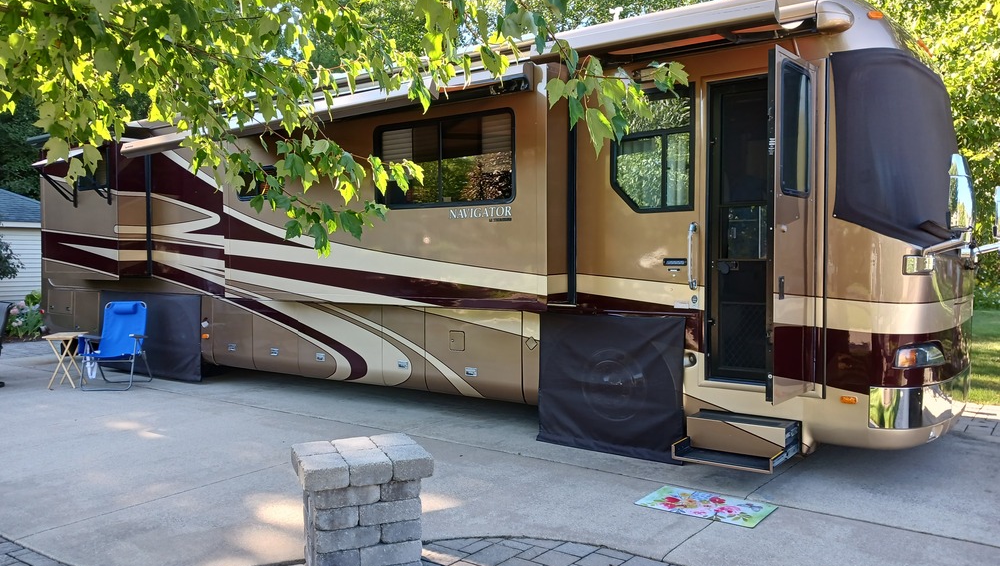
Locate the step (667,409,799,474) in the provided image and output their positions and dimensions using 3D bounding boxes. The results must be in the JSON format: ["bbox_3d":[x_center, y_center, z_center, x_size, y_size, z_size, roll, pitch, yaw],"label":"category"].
[{"bbox_3d":[1.637,1.096,5.445,0.730,0.280,0.500,1,2,37],"label":"step"}]

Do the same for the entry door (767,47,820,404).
[{"bbox_3d":[1.895,-0.352,5.039,0.060,2.200,0.760,1,2,41],"label":"entry door"}]

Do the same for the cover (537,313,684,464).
[{"bbox_3d":[0.866,0.815,6.310,1.340,1.120,0.050,1,2,37],"label":"cover"}]

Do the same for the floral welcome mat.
[{"bbox_3d":[1.301,1.407,4.929,0.765,0.012,0.475,1,2,37],"label":"floral welcome mat"}]

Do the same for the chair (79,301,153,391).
[{"bbox_3d":[-4.750,0.775,9.680,0.650,1.030,0.710,0,1,-4],"label":"chair"}]

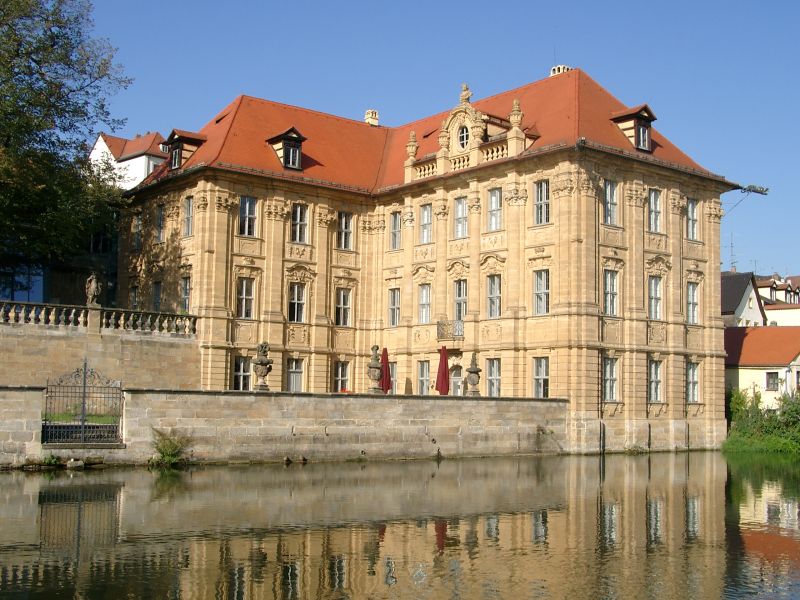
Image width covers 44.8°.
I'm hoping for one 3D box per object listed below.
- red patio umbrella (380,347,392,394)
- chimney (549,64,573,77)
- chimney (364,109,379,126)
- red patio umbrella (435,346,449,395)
[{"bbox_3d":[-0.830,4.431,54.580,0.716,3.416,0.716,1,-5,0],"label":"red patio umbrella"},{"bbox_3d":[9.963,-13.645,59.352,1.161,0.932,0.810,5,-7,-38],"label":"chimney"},{"bbox_3d":[-2.032,-13.111,70.642,0.803,1.214,0.629,5,-7,-38],"label":"chimney"},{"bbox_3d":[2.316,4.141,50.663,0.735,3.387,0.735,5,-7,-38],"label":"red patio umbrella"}]

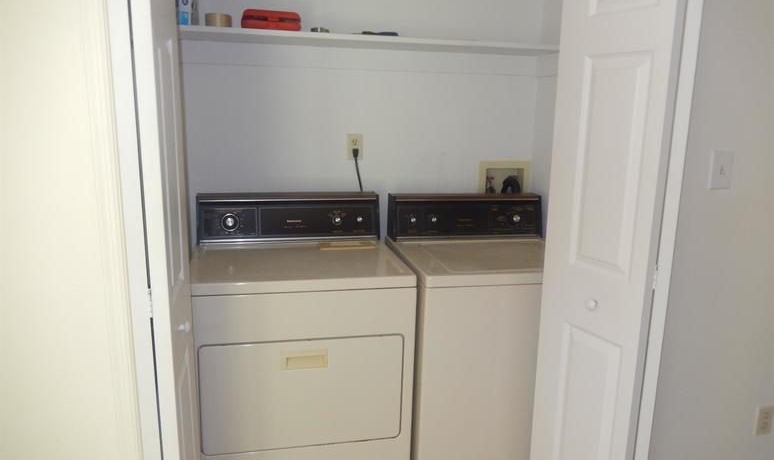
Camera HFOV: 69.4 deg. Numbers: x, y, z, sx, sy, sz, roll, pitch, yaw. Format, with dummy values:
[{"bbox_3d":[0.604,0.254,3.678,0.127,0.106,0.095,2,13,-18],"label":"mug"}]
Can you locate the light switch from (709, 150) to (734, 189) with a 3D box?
[{"bbox_3d":[1.028,-0.185,1.717,0.074,0.118,0.014,-1,12,-12],"label":"light switch"}]

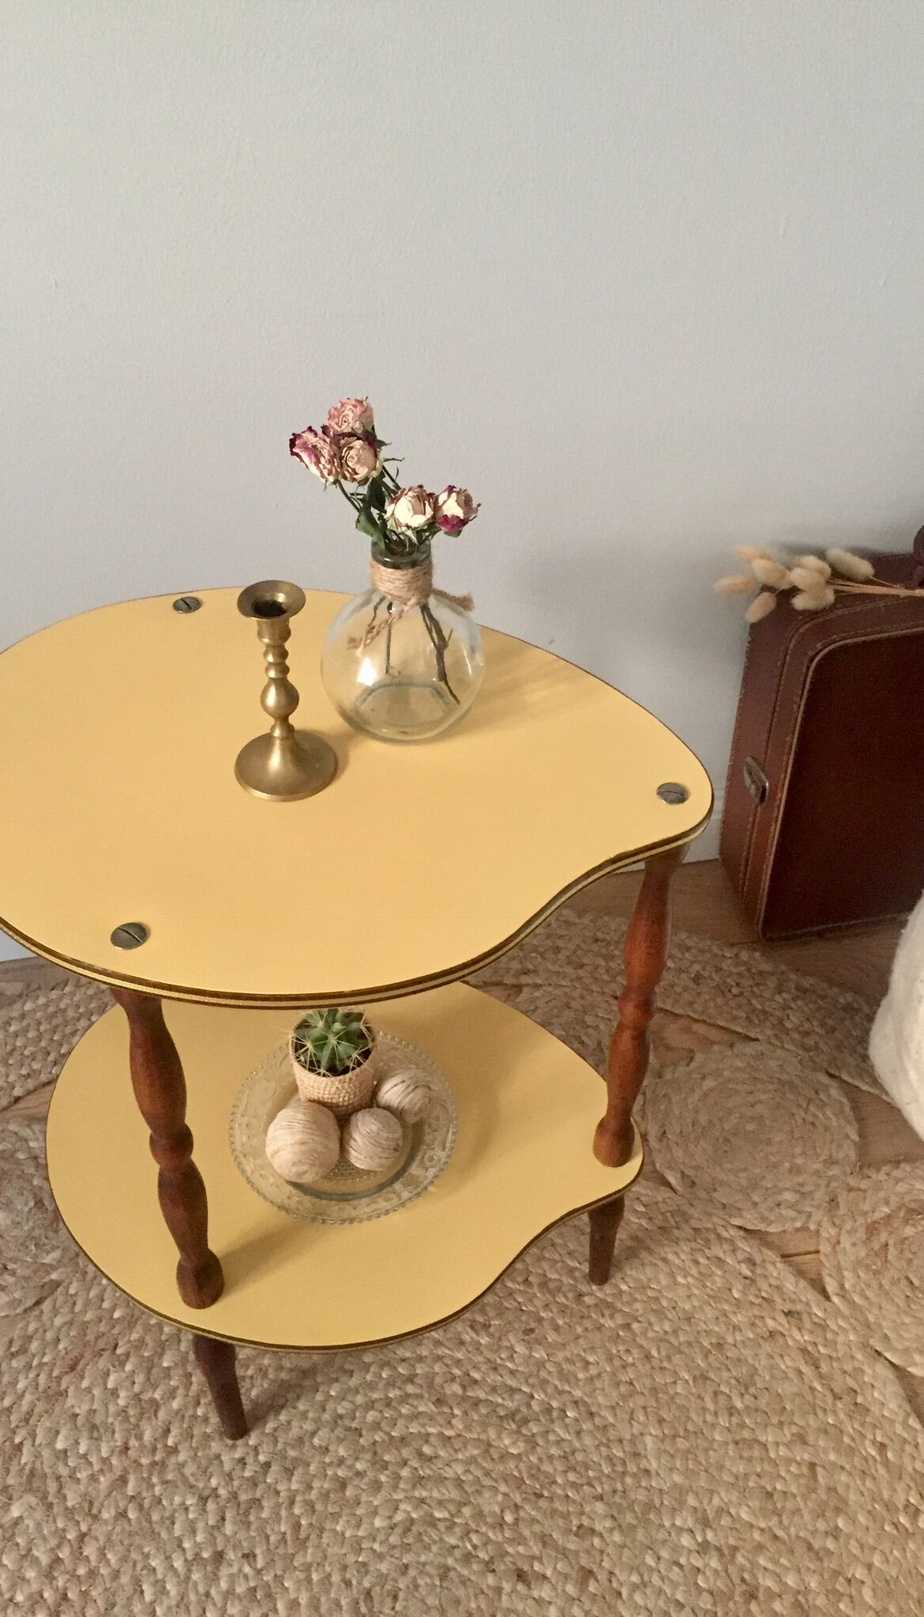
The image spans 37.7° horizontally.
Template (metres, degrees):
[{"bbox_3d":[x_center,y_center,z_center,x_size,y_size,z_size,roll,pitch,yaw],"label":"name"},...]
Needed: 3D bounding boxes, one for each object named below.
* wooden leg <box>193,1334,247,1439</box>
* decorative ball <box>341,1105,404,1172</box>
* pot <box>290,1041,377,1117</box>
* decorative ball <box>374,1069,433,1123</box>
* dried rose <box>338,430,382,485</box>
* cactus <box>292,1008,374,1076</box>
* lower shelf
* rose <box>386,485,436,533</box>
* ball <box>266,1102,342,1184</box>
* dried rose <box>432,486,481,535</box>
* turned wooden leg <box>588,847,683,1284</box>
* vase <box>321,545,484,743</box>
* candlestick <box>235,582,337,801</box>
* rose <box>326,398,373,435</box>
[{"bbox_3d":[-0.177,0.415,0.994,0.029,0.186,0.029,0,39,1],"label":"wooden leg"},{"bbox_3d":[-0.065,0.241,0.983,0.045,0.045,0.045,1,41,-1],"label":"decorative ball"},{"bbox_3d":[-0.091,0.192,0.997,0.061,0.059,0.061,3,43,0],"label":"pot"},{"bbox_3d":[-0.043,0.215,1.009,0.043,0.043,0.043,1,41,-1],"label":"decorative ball"},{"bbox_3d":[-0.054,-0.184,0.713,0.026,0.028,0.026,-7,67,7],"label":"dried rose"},{"bbox_3d":[-0.091,0.164,0.970,0.055,0.043,0.055,3,43,0],"label":"cactus"},{"bbox_3d":[-0.090,0.246,1.001,0.442,0.011,0.322,9,44,7],"label":"lower shelf"},{"bbox_3d":[-0.027,-0.162,0.731,0.027,0.027,0.027,6,58,-4],"label":"rose"},{"bbox_3d":[-0.115,0.240,0.976,0.056,0.056,0.056,1,41,-1],"label":"ball"},{"bbox_3d":[-0.003,-0.163,0.737,0.025,0.026,0.025,20,44,-16],"label":"dried rose"},{"bbox_3d":[0.114,0.201,0.950,0.031,0.545,0.031,3,43,0],"label":"turned wooden leg"},{"bbox_3d":[-0.033,-0.098,0.764,0.093,0.112,0.093,3,43,0],"label":"vase"},{"bbox_3d":[-0.097,-0.066,0.726,0.058,0.114,0.058,3,43,0],"label":"candlestick"},{"bbox_3d":[-0.055,-0.193,0.667,0.025,0.022,0.025,-11,79,13],"label":"rose"}]

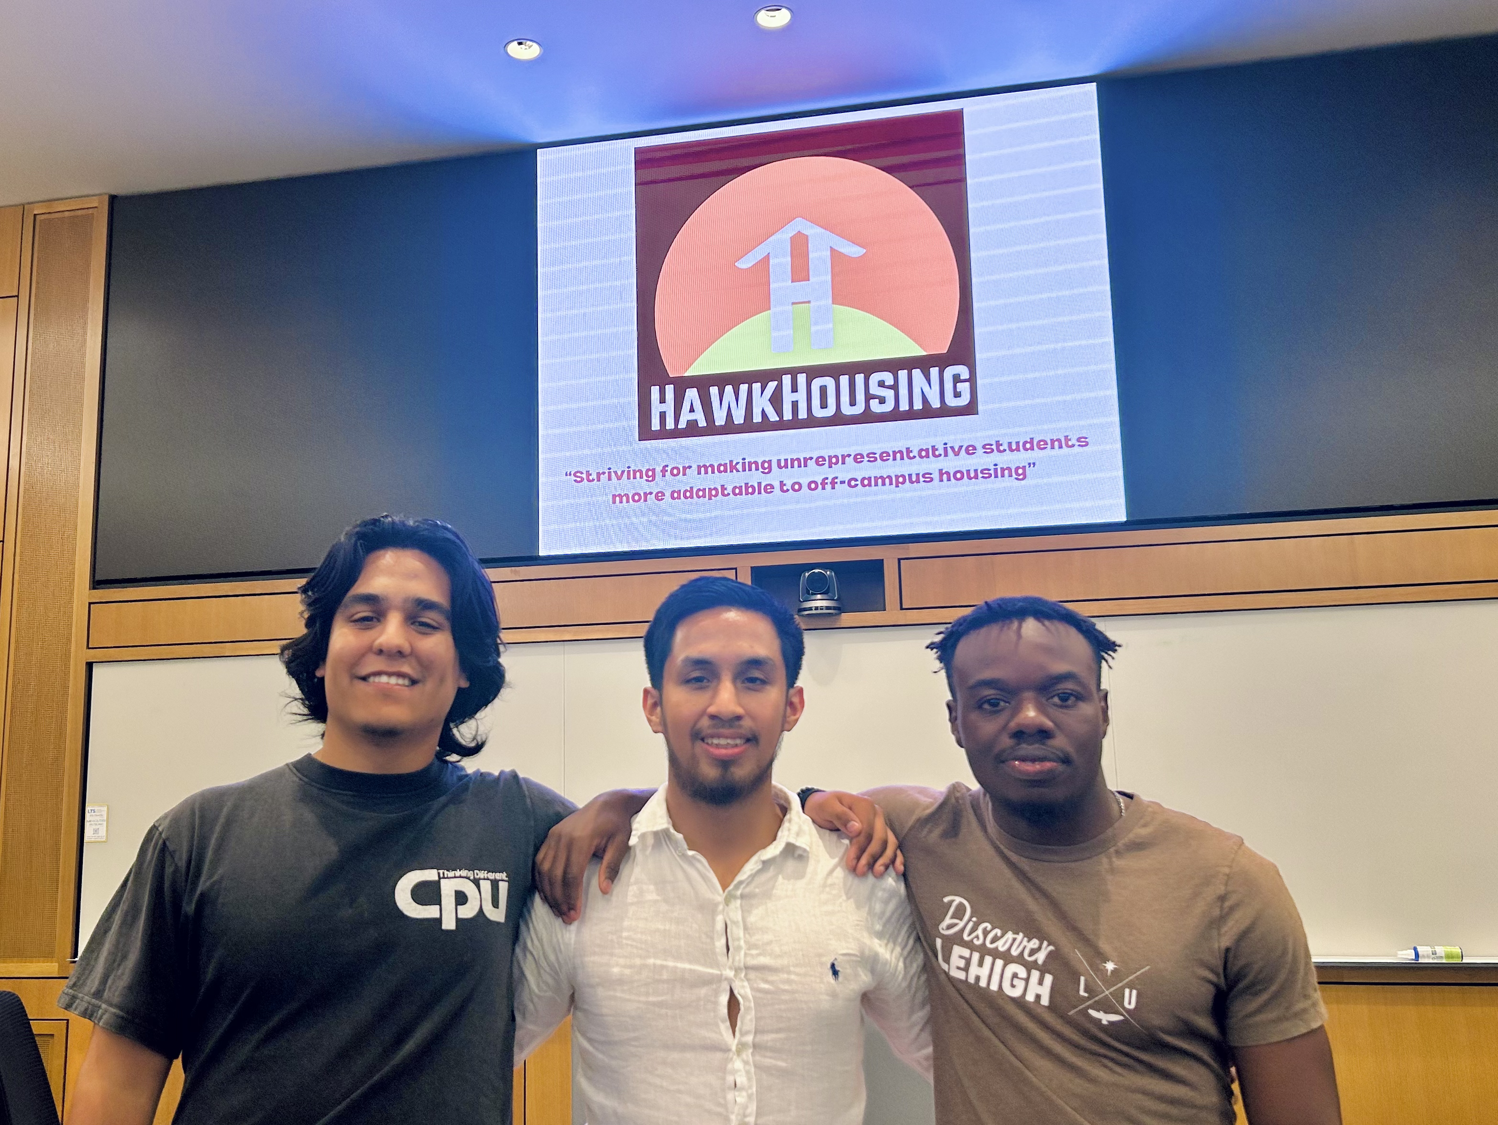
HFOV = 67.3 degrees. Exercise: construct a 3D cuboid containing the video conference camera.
[{"bbox_3d":[0.274,0.116,4.370,0.174,0.184,0.178,-3,-8,6],"label":"video conference camera"}]

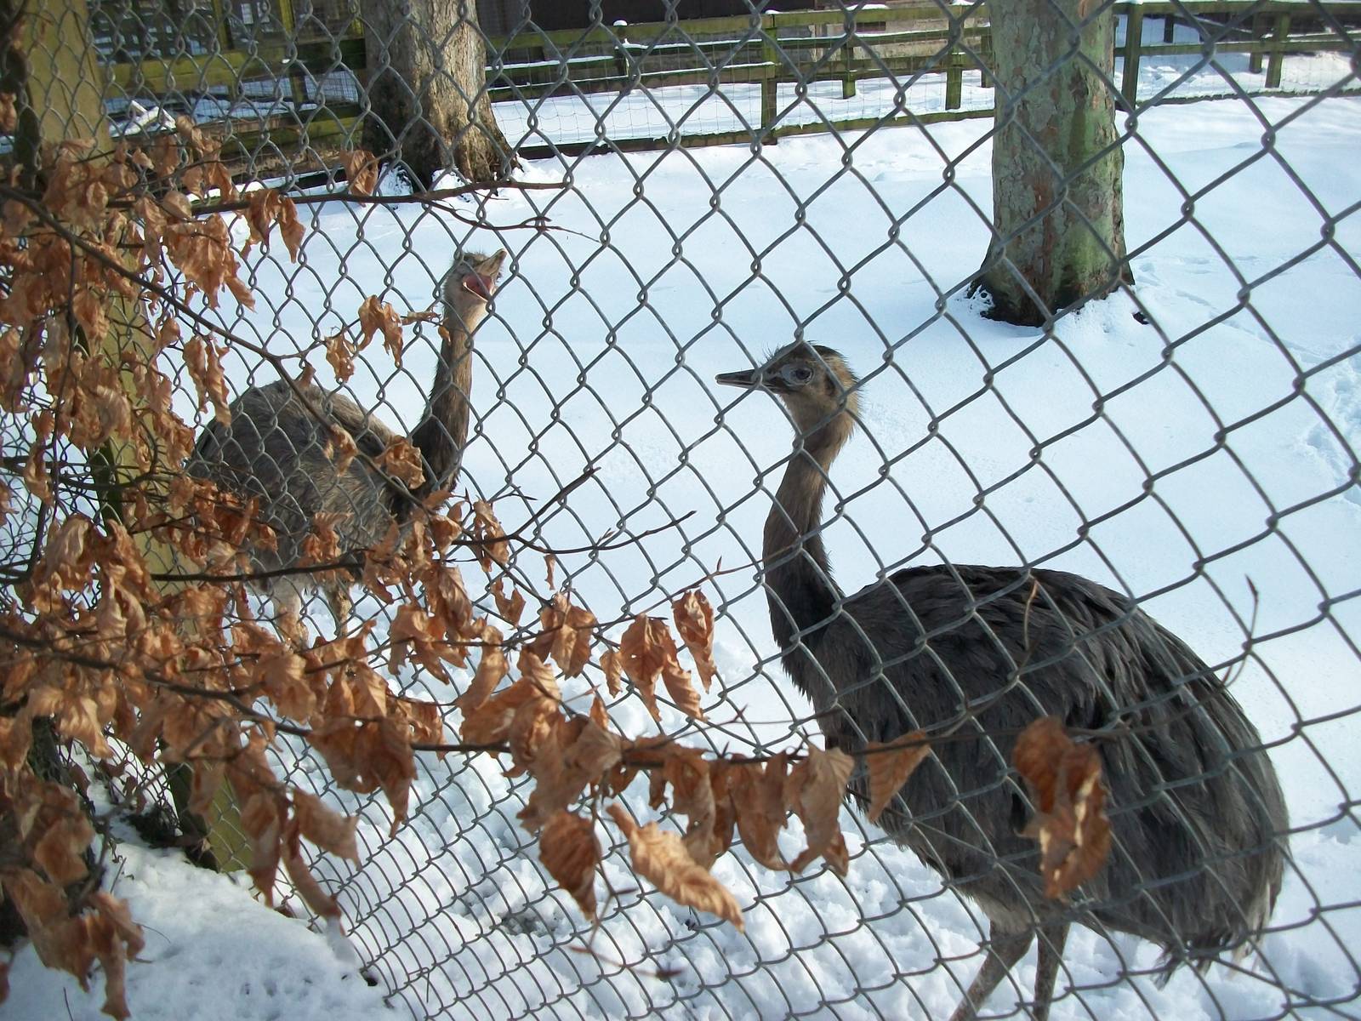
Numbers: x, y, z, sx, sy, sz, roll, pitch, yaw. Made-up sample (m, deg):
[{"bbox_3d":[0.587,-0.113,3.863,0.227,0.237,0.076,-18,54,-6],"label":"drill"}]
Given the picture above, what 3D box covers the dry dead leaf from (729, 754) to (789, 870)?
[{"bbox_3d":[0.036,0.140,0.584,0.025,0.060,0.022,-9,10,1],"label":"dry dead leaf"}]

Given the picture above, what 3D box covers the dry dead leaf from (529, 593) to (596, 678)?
[{"bbox_3d":[-0.070,0.074,0.750,0.038,0.053,0.024,-3,14,-6],"label":"dry dead leaf"}]

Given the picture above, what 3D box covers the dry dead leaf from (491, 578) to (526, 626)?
[{"bbox_3d":[-0.113,0.061,0.833,0.021,0.032,0.015,-18,16,-9],"label":"dry dead leaf"}]

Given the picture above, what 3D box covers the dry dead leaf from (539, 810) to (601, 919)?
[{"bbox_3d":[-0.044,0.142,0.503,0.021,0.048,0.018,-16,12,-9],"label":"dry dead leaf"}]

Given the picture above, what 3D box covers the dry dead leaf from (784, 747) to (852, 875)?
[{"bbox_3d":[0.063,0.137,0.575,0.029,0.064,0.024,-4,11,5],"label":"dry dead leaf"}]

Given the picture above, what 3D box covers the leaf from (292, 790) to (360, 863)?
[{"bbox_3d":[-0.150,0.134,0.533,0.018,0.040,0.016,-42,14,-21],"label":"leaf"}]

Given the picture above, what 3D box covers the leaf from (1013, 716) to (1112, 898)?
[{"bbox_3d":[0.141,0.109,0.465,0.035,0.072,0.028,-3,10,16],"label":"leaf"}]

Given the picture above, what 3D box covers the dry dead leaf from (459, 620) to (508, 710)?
[{"bbox_3d":[-0.112,0.088,0.714,0.017,0.056,0.018,19,10,-6],"label":"dry dead leaf"}]

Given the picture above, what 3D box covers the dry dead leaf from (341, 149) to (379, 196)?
[{"bbox_3d":[-0.244,-0.257,0.963,0.028,0.041,0.015,-9,22,-12],"label":"dry dead leaf"}]

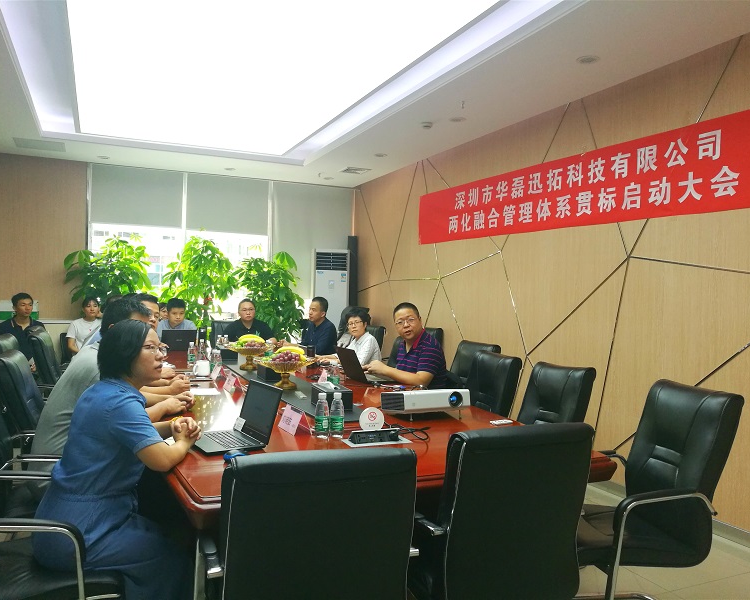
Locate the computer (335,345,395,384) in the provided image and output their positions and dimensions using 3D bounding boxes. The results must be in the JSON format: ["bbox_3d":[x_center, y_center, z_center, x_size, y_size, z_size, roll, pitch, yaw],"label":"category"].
[{"bbox_3d":[-0.059,0.483,4.642,0.350,0.250,0.350,0,1,-26],"label":"computer"}]

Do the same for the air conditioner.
[{"bbox_3d":[-0.591,0.277,8.213,0.480,1.839,0.340,1,1,-12],"label":"air conditioner"}]

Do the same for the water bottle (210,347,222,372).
[{"bbox_3d":[-1.113,0.442,4.370,0.062,0.193,0.062,1,1,-24],"label":"water bottle"}]

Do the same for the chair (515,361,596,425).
[{"bbox_3d":[0.814,0.872,3.275,0.660,1.030,0.580,0,1,-32],"label":"chair"}]

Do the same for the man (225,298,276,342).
[{"bbox_3d":[-1.432,0.630,6.984,0.550,1.270,0.800,1,0,-21],"label":"man"}]

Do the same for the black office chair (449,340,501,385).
[{"bbox_3d":[0.541,0.807,4.587,0.620,0.955,0.580,1,1,-32],"label":"black office chair"}]

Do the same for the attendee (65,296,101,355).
[{"bbox_3d":[-2.957,0.567,6.372,0.500,1.186,0.750,1,1,-24],"label":"attendee"}]

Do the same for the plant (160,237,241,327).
[{"bbox_3d":[-2.013,0.212,7.153,0.900,1.924,0.900,1,1,-24],"label":"plant"}]

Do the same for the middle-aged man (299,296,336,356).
[{"bbox_3d":[-0.714,0.631,6.527,0.780,1.300,0.550,1,1,-30],"label":"middle-aged man"}]

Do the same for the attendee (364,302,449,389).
[{"bbox_3d":[0.180,0.692,4.400,0.780,1.330,0.520,0,1,-36],"label":"attendee"}]

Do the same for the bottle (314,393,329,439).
[{"bbox_3d":[-0.248,0.531,2.909,0.065,0.220,0.065,1,1,0],"label":"bottle"}]

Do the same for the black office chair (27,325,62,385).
[{"bbox_3d":[-2.657,0.783,5.537,0.660,1.030,0.580,0,1,-17],"label":"black office chair"}]

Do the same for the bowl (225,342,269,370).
[{"bbox_3d":[-0.969,0.448,4.820,0.350,0.180,0.350,1,0,0],"label":"bowl"}]

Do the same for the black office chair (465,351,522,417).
[{"bbox_3d":[0.503,0.832,3.744,0.620,1.000,0.570,1,1,-24],"label":"black office chair"}]

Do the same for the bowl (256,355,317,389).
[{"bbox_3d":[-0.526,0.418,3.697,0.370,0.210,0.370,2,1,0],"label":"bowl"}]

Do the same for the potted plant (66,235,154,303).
[{"bbox_3d":[-2.929,0.226,6.805,0.950,1.857,0.950,1,1,-24],"label":"potted plant"}]

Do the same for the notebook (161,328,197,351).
[{"bbox_3d":[-1.950,0.394,6.190,0.345,0.220,0.310,1,1,-24],"label":"notebook"}]

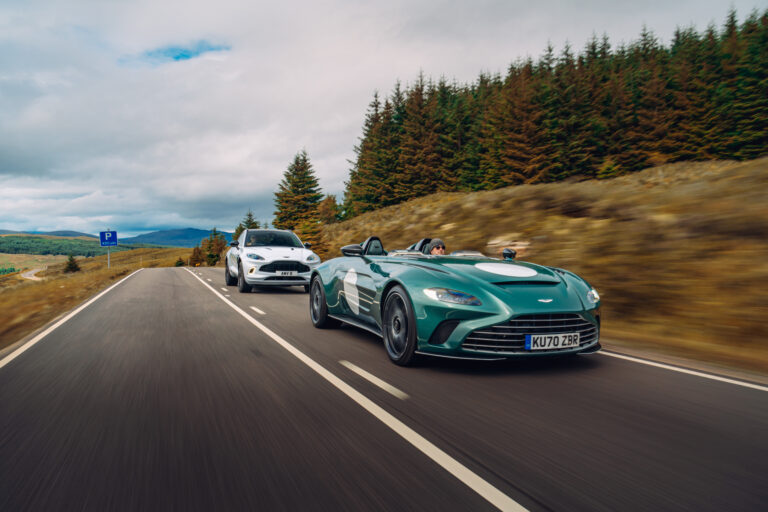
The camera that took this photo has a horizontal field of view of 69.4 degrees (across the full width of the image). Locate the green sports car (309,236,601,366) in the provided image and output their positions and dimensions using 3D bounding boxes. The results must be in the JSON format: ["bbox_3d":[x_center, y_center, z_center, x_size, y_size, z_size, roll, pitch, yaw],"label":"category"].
[{"bbox_3d":[0.475,0.368,6.375,2.000,1.170,4.470,0,0,-22],"label":"green sports car"}]

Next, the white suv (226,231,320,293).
[{"bbox_3d":[-3.315,0.099,15.889,2.060,1.680,5.040,0,0,-22],"label":"white suv"}]

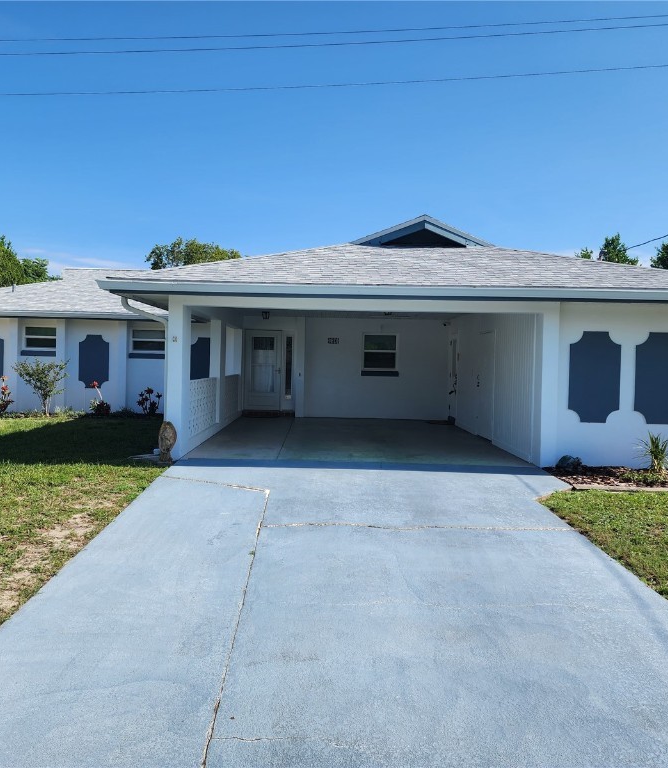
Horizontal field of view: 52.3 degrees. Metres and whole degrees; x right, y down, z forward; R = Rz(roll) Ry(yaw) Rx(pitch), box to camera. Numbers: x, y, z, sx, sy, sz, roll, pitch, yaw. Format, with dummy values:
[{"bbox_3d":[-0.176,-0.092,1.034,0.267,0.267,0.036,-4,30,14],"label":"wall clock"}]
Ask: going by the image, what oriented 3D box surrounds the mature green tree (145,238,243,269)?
[{"bbox_3d":[-7.334,-3.793,35.813,6.000,7.780,5.800,1,2,-1],"label":"mature green tree"}]

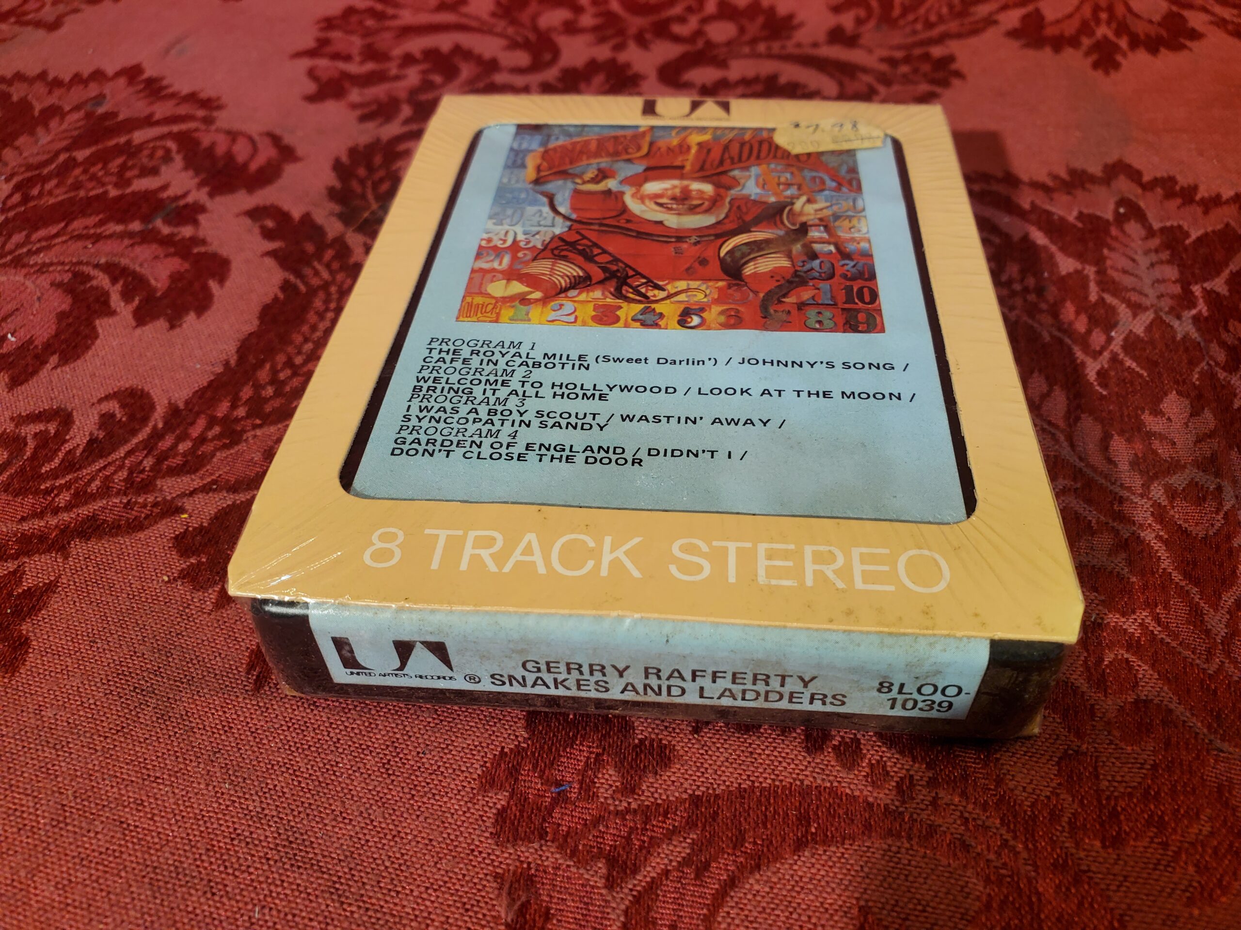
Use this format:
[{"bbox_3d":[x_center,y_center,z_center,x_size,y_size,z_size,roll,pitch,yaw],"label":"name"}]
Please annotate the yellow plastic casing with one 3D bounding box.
[{"bbox_3d":[0.009,-0.021,0.162,0.104,0.024,0.128,3,48,5],"label":"yellow plastic casing"}]

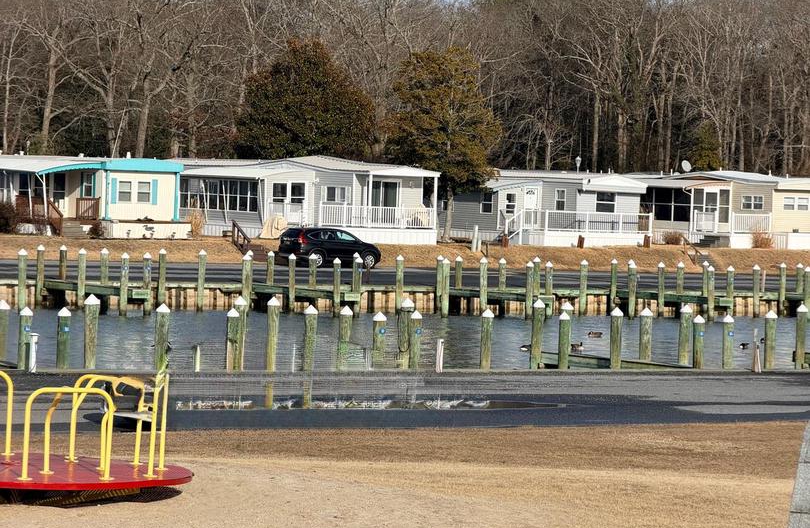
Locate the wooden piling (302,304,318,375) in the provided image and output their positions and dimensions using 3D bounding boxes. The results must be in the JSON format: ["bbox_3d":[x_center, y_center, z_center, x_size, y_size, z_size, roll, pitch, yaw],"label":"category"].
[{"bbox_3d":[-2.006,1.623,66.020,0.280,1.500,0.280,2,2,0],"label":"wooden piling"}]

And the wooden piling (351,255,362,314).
[{"bbox_3d":[-1.604,0.704,105.179,0.260,1.950,0.260,1,2,-33],"label":"wooden piling"}]

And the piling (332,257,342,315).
[{"bbox_3d":[-2.278,0.772,104.023,0.260,1.960,0.260,2,1,0],"label":"piling"}]

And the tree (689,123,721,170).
[{"bbox_3d":[18.014,-5.384,187.079,2.400,6.200,2.400,1,2,-33],"label":"tree"}]

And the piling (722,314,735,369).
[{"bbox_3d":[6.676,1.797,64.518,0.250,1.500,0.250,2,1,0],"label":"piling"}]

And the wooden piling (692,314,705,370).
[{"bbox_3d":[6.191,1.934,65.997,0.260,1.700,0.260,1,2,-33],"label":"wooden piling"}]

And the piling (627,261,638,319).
[{"bbox_3d":[8.323,0.951,114.527,0.280,2.050,0.280,2,2,0],"label":"piling"}]

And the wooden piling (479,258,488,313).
[{"bbox_3d":[2.701,0.758,107.523,0.260,1.980,0.260,2,1,0],"label":"wooden piling"}]

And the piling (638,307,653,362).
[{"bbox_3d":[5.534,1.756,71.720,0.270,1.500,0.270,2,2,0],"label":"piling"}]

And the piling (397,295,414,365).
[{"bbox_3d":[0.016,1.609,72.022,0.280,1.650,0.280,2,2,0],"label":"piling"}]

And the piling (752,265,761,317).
[{"bbox_3d":[12.809,1.003,113.696,0.256,1.935,0.256,2,1,0],"label":"piling"}]

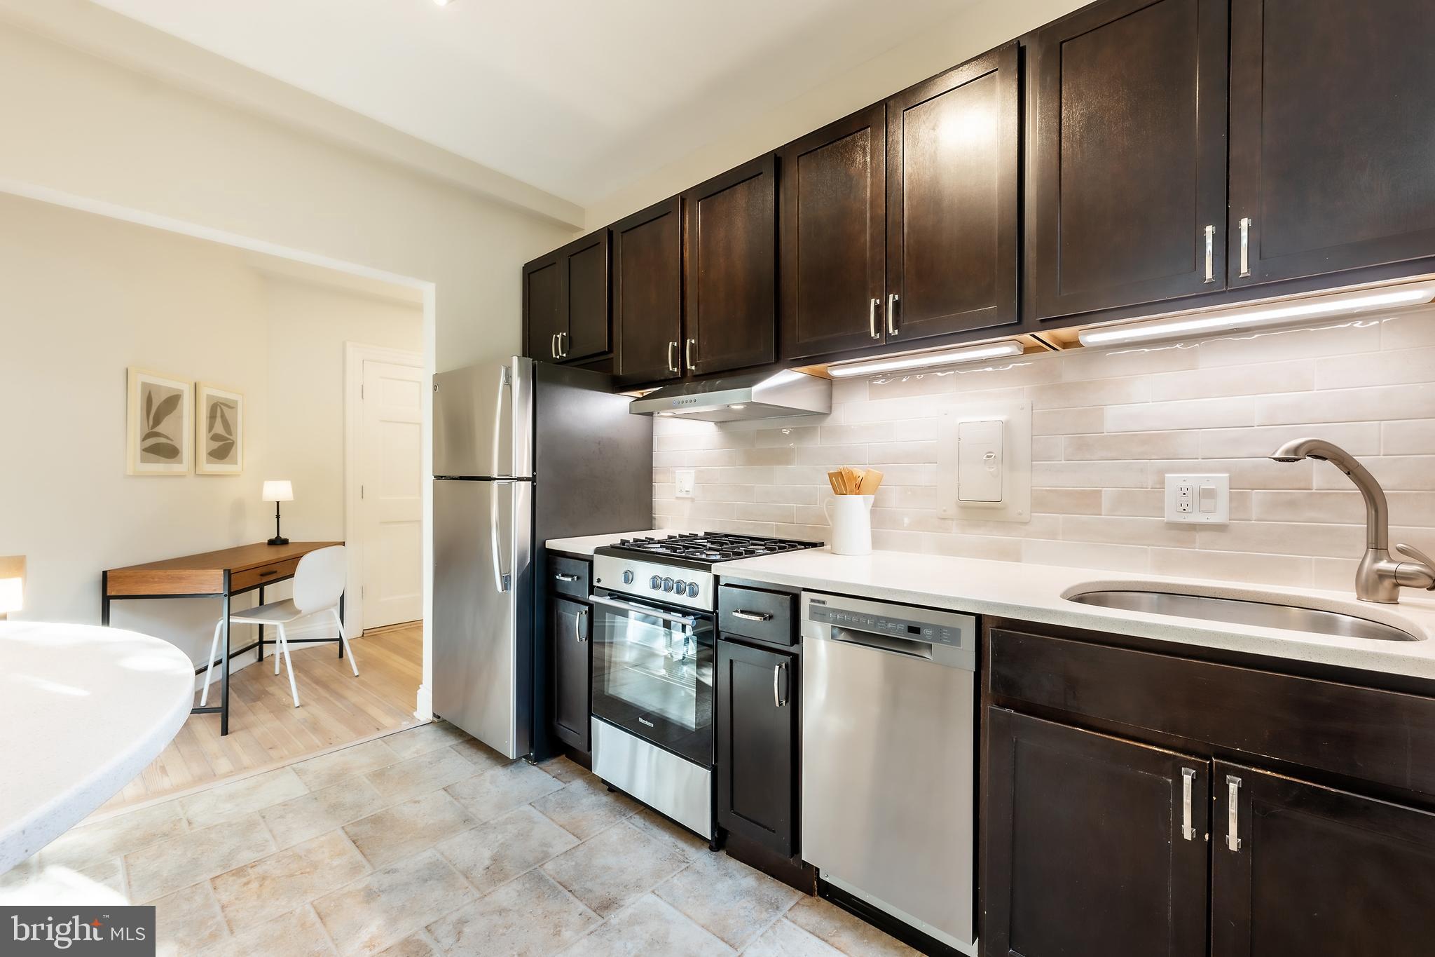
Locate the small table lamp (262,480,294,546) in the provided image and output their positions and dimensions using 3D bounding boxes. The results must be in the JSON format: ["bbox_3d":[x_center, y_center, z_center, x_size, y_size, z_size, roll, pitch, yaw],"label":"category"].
[{"bbox_3d":[-2.815,0.223,3.570,0.165,0.410,0.165,0,0,-11],"label":"small table lamp"}]

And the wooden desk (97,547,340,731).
[{"bbox_3d":[-2.617,0.806,3.107,0.495,0.766,1.140,0,0,-11],"label":"wooden desk"}]

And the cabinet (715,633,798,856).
[{"bbox_3d":[0.298,0.777,1.856,0.277,0.575,0.615,0,0,40],"label":"cabinet"}]

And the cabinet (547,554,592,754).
[{"bbox_3d":[-0.390,0.699,2.438,0.305,0.800,0.620,0,0,40],"label":"cabinet"}]

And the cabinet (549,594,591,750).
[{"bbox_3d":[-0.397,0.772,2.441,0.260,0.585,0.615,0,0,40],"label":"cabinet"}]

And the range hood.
[{"bbox_3d":[0.049,-0.318,2.182,0.602,0.131,0.487,0,0,40],"label":"range hood"}]

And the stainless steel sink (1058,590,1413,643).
[{"bbox_3d":[1.071,0.384,1.203,0.540,0.195,0.440,0,0,40],"label":"stainless steel sink"}]

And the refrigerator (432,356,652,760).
[{"bbox_3d":[-0.853,0.354,2.723,0.720,1.671,0.780,0,0,40],"label":"refrigerator"}]

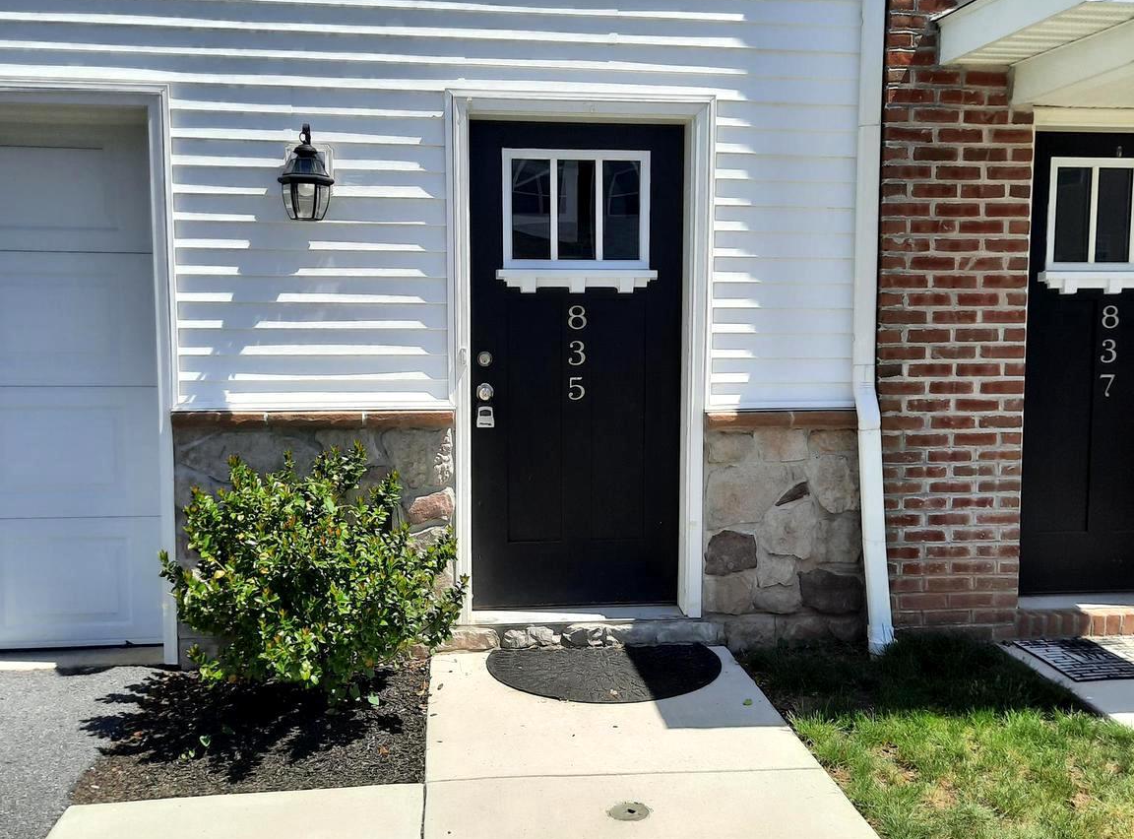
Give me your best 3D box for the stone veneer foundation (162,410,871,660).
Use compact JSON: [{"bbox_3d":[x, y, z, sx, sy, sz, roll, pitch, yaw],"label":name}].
[{"bbox_3d":[-0.125,0.462,4.359,2.765,1.015,0.140,0,5,-7],"label":"stone veneer foundation"}]

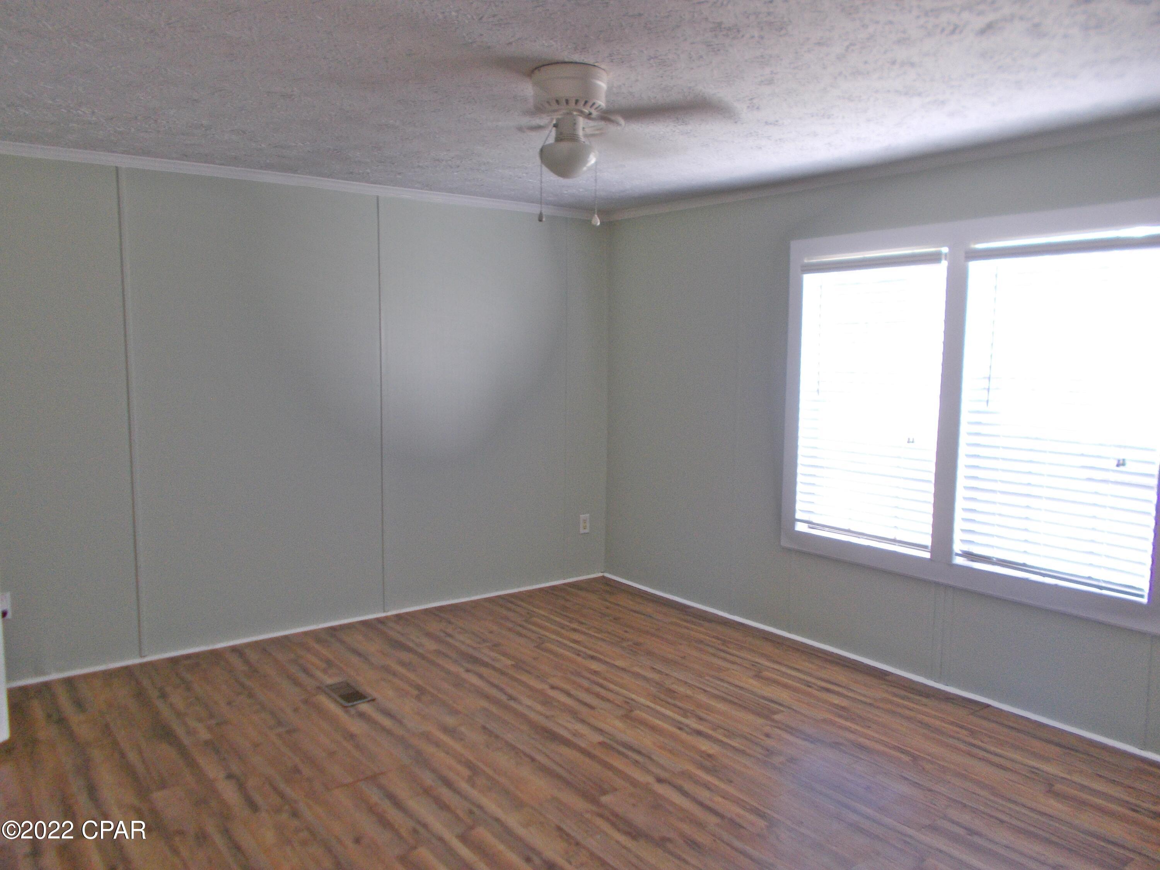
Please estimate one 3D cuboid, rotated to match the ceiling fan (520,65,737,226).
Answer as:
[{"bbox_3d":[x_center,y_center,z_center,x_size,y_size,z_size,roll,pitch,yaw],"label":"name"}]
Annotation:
[{"bbox_3d":[-0.025,-0.881,2.670,1.040,0.450,1.030,1,6,10],"label":"ceiling fan"}]

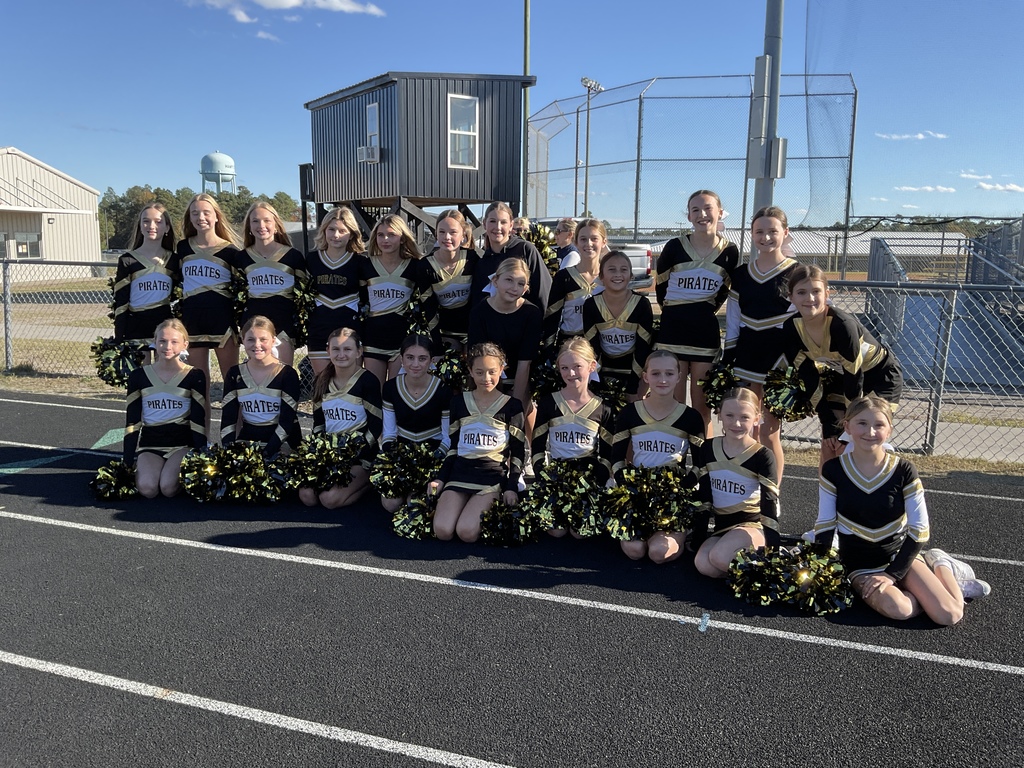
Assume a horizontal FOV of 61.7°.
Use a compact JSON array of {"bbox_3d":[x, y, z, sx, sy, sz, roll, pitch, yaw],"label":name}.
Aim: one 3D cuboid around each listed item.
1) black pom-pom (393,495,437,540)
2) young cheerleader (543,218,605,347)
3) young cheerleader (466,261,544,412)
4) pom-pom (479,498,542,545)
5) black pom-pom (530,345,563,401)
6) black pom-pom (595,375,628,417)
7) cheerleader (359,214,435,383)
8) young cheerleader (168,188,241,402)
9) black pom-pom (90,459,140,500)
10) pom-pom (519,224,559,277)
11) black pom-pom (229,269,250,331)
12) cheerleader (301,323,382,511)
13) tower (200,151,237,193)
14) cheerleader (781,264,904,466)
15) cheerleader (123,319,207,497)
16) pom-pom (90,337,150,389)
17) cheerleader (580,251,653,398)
[{"bbox_3d":[-0.428,0.605,3.890,0.250,0.210,0.230,1,10,0],"label":"black pom-pom"},{"bbox_3d":[0.401,-0.149,4.588,0.440,1.446,0.300,2,10,8],"label":"young cheerleader"},{"bbox_3d":[-0.019,-0.046,4.576,0.410,1.260,0.550,1,10,3],"label":"young cheerleader"},{"bbox_3d":[-0.002,0.607,3.785,0.265,0.210,0.250,1,10,0],"label":"pom-pom"},{"bbox_3d":[0.195,-0.060,4.451,0.270,0.280,0.270,2,10,10],"label":"black pom-pom"},{"bbox_3d":[0.465,0.071,4.219,0.260,0.260,0.260,2,10,10],"label":"black pom-pom"},{"bbox_3d":[-0.652,-0.218,4.888,0.430,1.467,0.300,0,10,-2],"label":"cheerleader"},{"bbox_3d":[-1.847,-0.358,5.279,0.440,1.581,0.300,-1,10,-9],"label":"young cheerleader"},{"bbox_3d":[-2.001,0.484,4.351,0.265,0.210,0.250,2,10,10],"label":"black pom-pom"},{"bbox_3d":[0.136,-0.765,4.972,0.270,0.340,0.260,1,10,0],"label":"pom-pom"},{"bbox_3d":[-1.701,-0.524,5.315,0.220,0.340,0.230,-1,10,-12],"label":"black pom-pom"},{"bbox_3d":[-0.864,0.147,4.468,0.430,0.875,0.580,3,10,12],"label":"cheerleader"},{"bbox_3d":[-101.625,-65.740,298.452,13.000,30.043,13.000,-2,10,-15],"label":"tower"},{"bbox_3d":[1.469,0.091,3.845,0.420,1.247,0.750,10,13,42],"label":"cheerleader"},{"bbox_3d":[-1.851,0.102,4.611,0.420,0.889,0.580,-3,10,-22],"label":"cheerleader"},{"bbox_3d":[-2.475,-0.136,5.424,0.360,0.320,0.320,-2,10,-17],"label":"pom-pom"},{"bbox_3d":[0.546,-0.054,4.533,0.400,1.287,0.420,2,10,9],"label":"cheerleader"}]

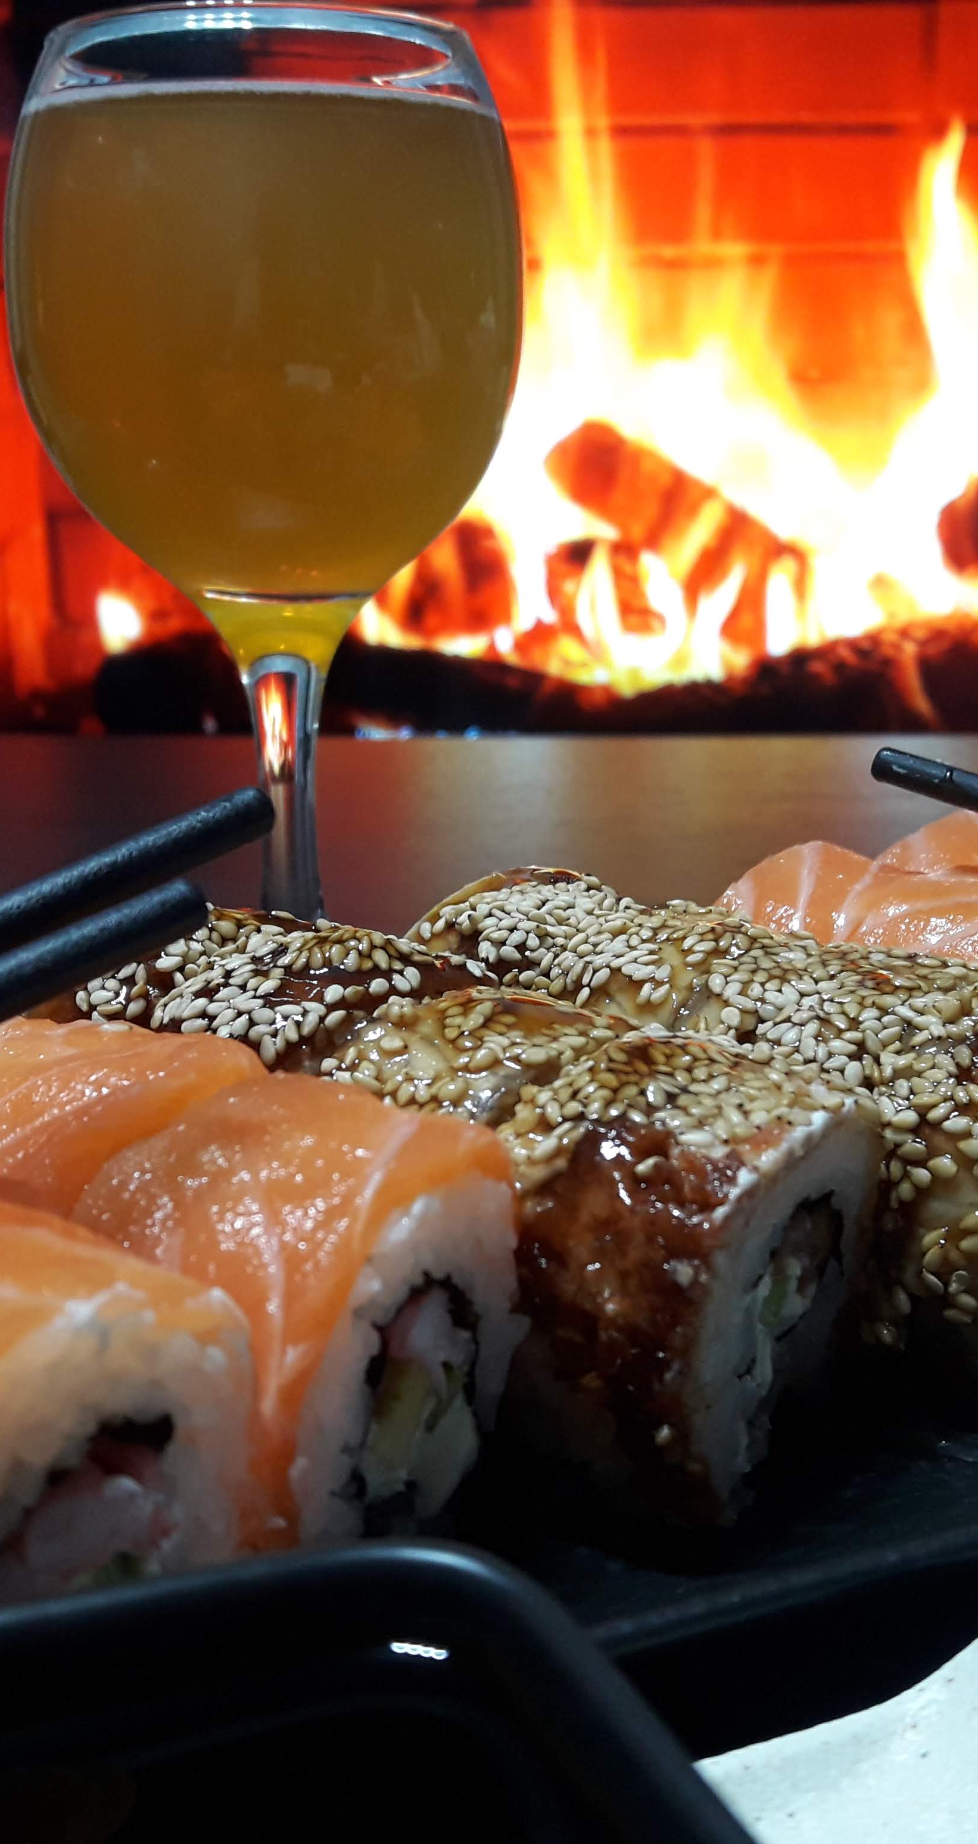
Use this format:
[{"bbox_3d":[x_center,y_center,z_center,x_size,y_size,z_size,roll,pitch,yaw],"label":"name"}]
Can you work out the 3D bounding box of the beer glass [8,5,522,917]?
[{"bbox_3d":[-0.034,-0.048,0.313,0.077,0.170,0.077,0,13,0],"label":"beer glass"}]

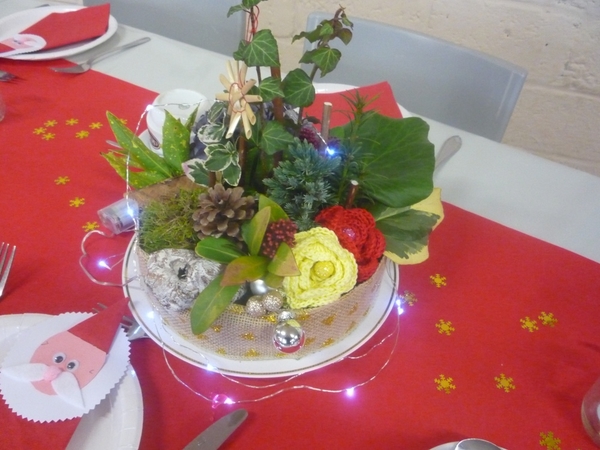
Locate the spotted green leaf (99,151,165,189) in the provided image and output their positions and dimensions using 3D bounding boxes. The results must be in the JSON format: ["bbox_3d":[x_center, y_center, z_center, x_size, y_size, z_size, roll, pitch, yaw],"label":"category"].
[{"bbox_3d":[-0.163,-0.053,0.506,0.066,0.014,0.030,23,85,5],"label":"spotted green leaf"}]

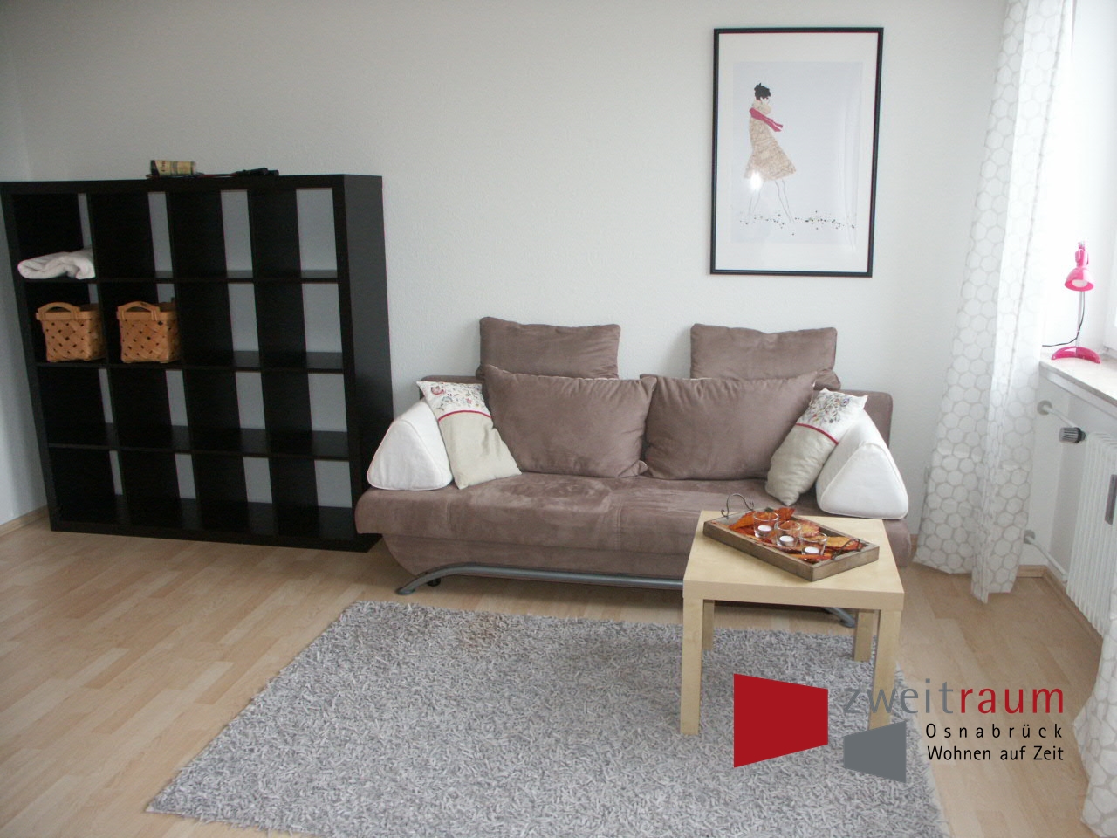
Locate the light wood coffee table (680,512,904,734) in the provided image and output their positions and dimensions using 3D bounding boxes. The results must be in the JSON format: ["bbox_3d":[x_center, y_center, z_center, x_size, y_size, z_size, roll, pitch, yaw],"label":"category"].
[{"bbox_3d":[0.656,0.583,2.605,0.550,0.450,0.550,2,14,12],"label":"light wood coffee table"}]

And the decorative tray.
[{"bbox_3d":[0.650,0.318,2.552,0.262,0.095,0.420,-9,16,-31],"label":"decorative tray"}]

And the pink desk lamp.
[{"bbox_3d":[1.663,-0.369,2.866,0.160,0.395,0.170,7,15,30],"label":"pink desk lamp"}]

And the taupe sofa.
[{"bbox_3d":[0.274,0.150,3.381,1.920,0.940,0.870,2,14,11],"label":"taupe sofa"}]

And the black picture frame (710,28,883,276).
[{"bbox_3d":[0.909,-1.017,3.485,0.620,0.920,0.025,2,14,10],"label":"black picture frame"}]

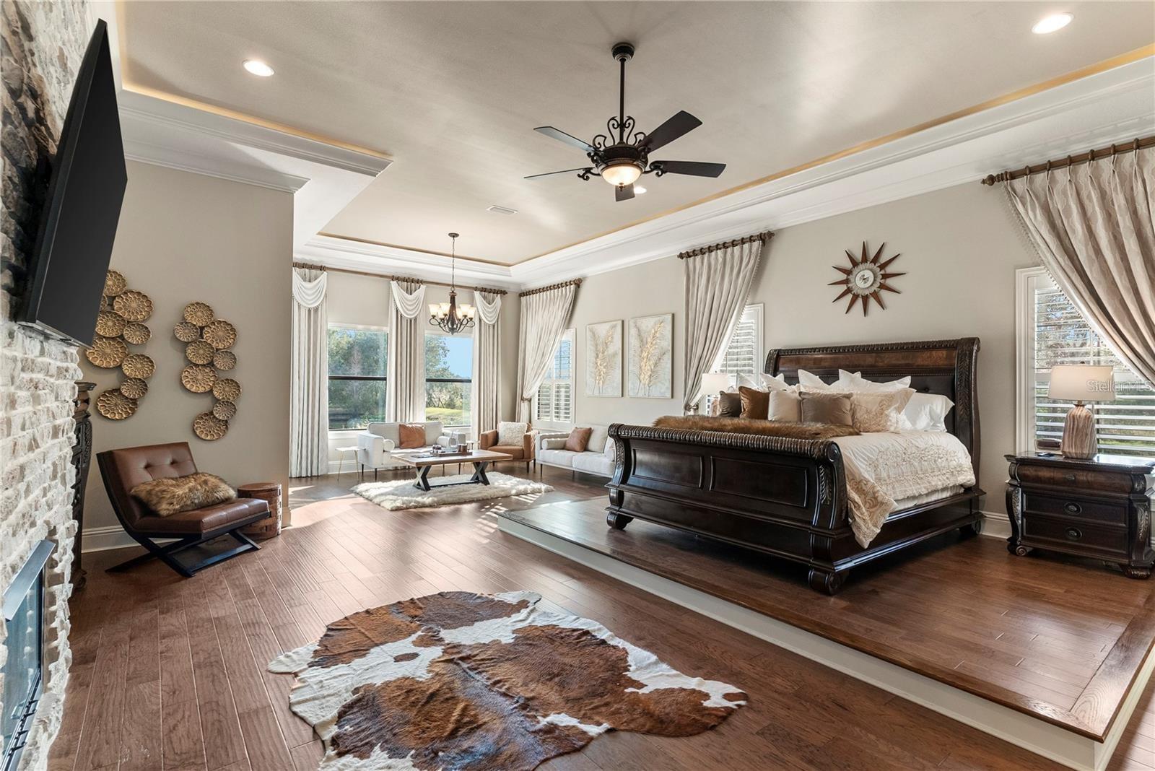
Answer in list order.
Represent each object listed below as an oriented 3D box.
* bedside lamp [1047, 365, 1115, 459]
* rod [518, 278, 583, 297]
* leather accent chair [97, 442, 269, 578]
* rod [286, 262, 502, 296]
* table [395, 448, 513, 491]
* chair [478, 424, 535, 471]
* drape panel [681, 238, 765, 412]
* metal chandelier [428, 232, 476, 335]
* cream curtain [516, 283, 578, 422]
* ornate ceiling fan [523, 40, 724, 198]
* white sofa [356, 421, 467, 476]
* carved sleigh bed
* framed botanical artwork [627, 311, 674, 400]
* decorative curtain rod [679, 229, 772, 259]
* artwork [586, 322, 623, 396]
[{"bbox_3d":[3.862,0.191,4.191,0.380,0.713,0.380,1,-1,-38],"label":"bedside lamp"},{"bbox_3d":[-0.534,-1.806,10.200,0.120,0.100,2.074,1,-1,-38],"label":"rod"},{"bbox_3d":[-3.240,0.995,4.557,0.916,0.896,0.778,0,-1,8],"label":"leather accent chair"},{"bbox_3d":[-3.047,-1.910,9.947,4.058,0.099,0.118,1,-1,-38],"label":"rod"},{"bbox_3d":[-1.800,1.237,7.888,1.448,0.443,0.887,1,-1,-38],"label":"table"},{"bbox_3d":[-1.195,1.096,9.733,0.883,0.795,0.817,1,-1,5],"label":"chair"},{"bbox_3d":[1.868,-0.173,7.115,0.197,3.250,1.261,1,-1,-38],"label":"drape panel"},{"bbox_3d":[-1.887,-1.529,8.283,0.713,1.536,0.713,1,-1,-38],"label":"metal chandelier"},{"bbox_3d":[-0.636,-0.115,10.315,0.217,3.290,1.950,1,-1,-38],"label":"cream curtain"},{"bbox_3d":[0.314,-1.869,3.807,1.468,1.024,1.468,1,-1,-38],"label":"ornate ceiling fan"},{"bbox_3d":[-2.776,1.072,9.166,1.576,0.867,0.847,1,-1,-38],"label":"white sofa"},{"bbox_3d":[1.941,0.453,5.003,2.600,1.803,2.206,1,-1,-38],"label":"carved sleigh bed"},{"bbox_3d":[1.088,-0.428,8.190,0.050,1.210,0.904,1,-1,-38],"label":"framed botanical artwork"},{"bbox_3d":[1.899,-1.817,7.143,0.138,0.118,1.537,1,-1,-38],"label":"decorative curtain rod"},{"bbox_3d":[0.443,-0.425,9.021,0.050,1.227,0.896,1,-1,-38],"label":"artwork"}]

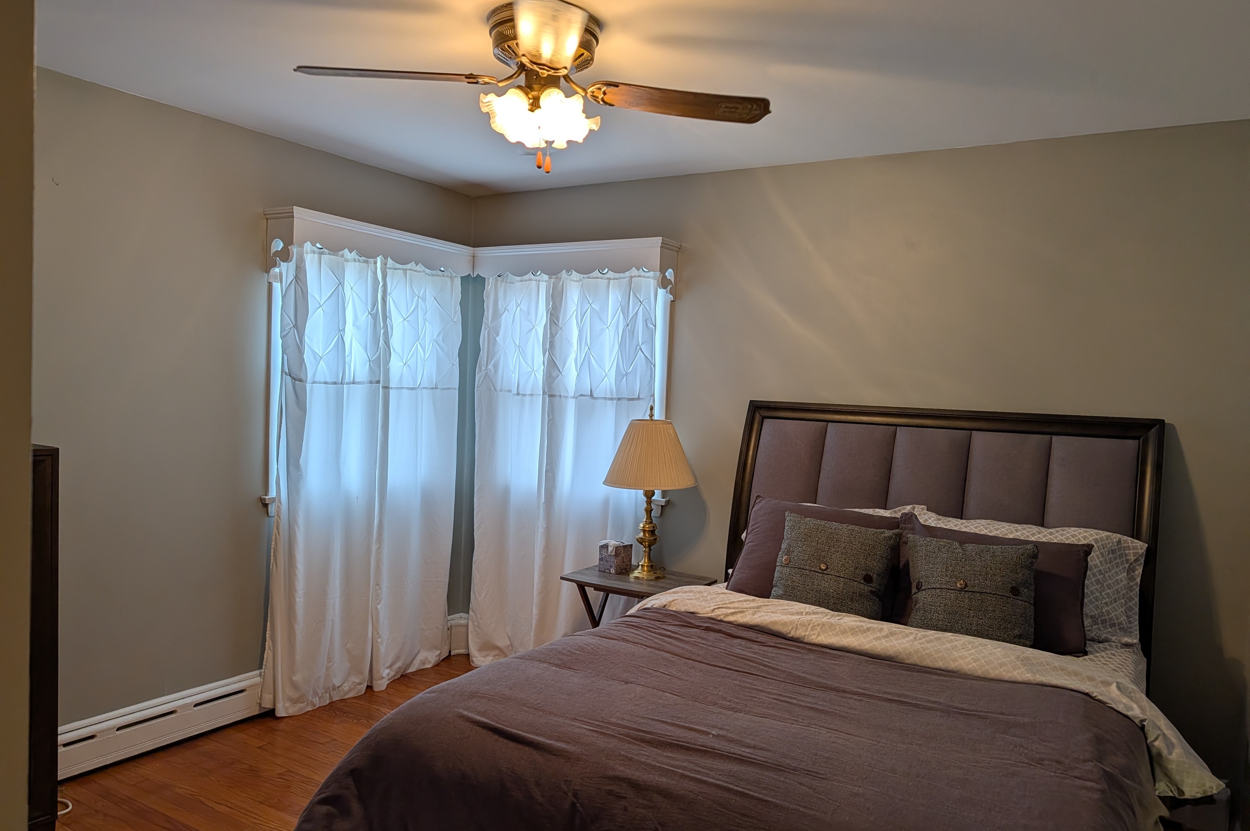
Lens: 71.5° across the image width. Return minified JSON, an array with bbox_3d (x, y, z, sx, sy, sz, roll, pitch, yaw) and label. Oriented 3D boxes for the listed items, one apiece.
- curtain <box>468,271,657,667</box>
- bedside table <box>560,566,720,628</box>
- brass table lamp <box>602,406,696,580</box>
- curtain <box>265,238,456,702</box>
[{"bbox_3d":[-0.347,0.282,4.300,1.053,2.026,0.180,4,3,32],"label":"curtain"},{"bbox_3d":[0.053,1.025,3.835,0.549,0.612,0.426,4,3,32],"label":"bedside table"},{"bbox_3d":[0.116,0.340,3.861,0.415,0.759,0.415,2,2,0],"label":"brass table lamp"},{"bbox_3d":[-1.157,0.257,4.088,0.171,2.026,1.103,4,3,32],"label":"curtain"}]

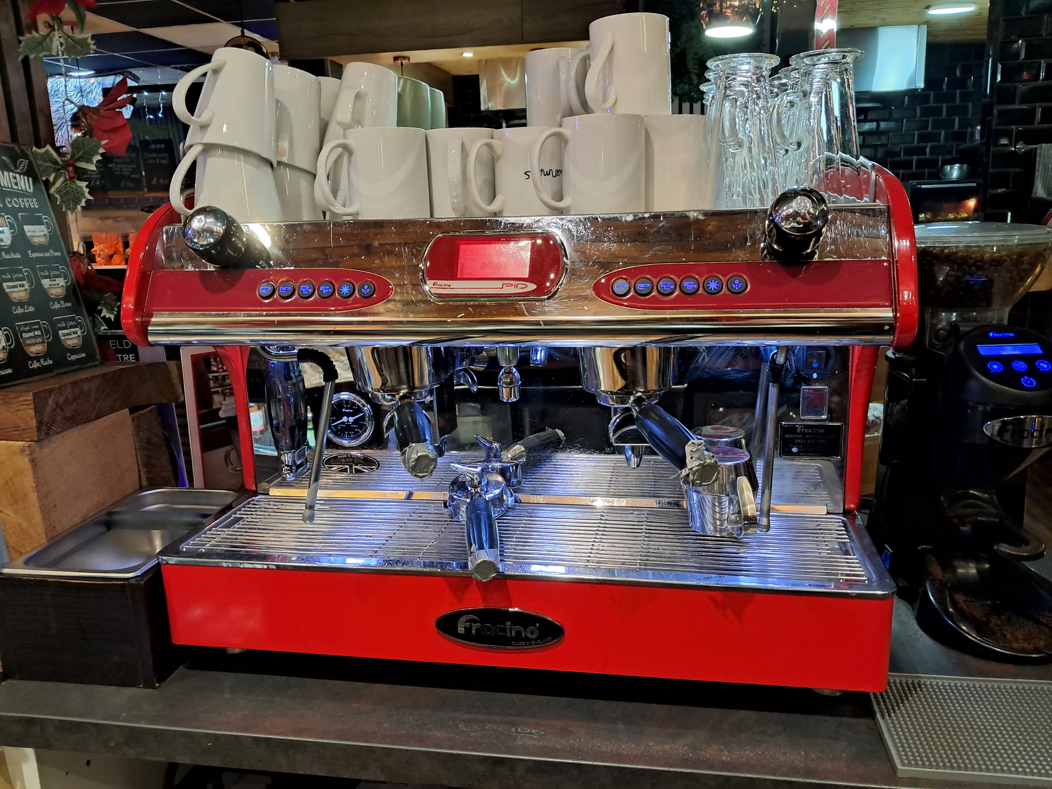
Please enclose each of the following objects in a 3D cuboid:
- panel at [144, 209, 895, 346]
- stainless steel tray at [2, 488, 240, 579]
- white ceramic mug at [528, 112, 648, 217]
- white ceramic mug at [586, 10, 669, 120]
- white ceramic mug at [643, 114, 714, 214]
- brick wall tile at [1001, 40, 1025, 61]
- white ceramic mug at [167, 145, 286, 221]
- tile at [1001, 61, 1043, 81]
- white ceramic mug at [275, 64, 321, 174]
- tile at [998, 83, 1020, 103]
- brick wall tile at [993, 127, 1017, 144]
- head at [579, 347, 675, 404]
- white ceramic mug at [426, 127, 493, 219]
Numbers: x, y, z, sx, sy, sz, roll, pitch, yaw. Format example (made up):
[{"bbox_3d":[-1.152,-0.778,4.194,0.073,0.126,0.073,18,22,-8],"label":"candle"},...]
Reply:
[{"bbox_3d":[-0.029,-0.106,0.757,0.688,0.124,0.042,1,-5,10],"label":"panel"},{"bbox_3d":[-0.457,0.175,0.975,0.164,0.050,0.264,0,13,6],"label":"stainless steel tray"},{"bbox_3d":[0.061,-0.217,0.786,0.112,0.088,0.080,-5,13,-14],"label":"white ceramic mug"},{"bbox_3d":[0.088,-0.306,0.776,0.080,0.088,0.112,10,17,41],"label":"white ceramic mug"},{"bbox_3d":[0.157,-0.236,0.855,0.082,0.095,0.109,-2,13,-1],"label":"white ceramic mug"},{"bbox_3d":[2.451,-1.730,4.142,0.098,0.100,0.010,1,13,13],"label":"brick wall tile"},{"bbox_3d":[-0.315,-0.225,0.853,0.089,0.094,0.115,9,16,39],"label":"white ceramic mug"},{"bbox_3d":[2.501,-1.632,4.154,0.200,0.100,0.010,1,13,13],"label":"tile"},{"bbox_3d":[-0.288,-0.317,0.943,0.116,0.104,0.092,11,9,-3],"label":"white ceramic mug"},{"bbox_3d":[2.456,-1.531,4.188,0.098,0.100,0.010,1,13,13],"label":"tile"},{"bbox_3d":[2.463,-1.323,4.235,0.098,0.100,0.010,1,13,13],"label":"brick wall tile"},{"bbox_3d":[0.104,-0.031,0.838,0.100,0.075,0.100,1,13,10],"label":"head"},{"bbox_3d":[-0.065,-0.225,0.837,0.080,0.088,0.112,-1,13,3],"label":"white ceramic mug"}]

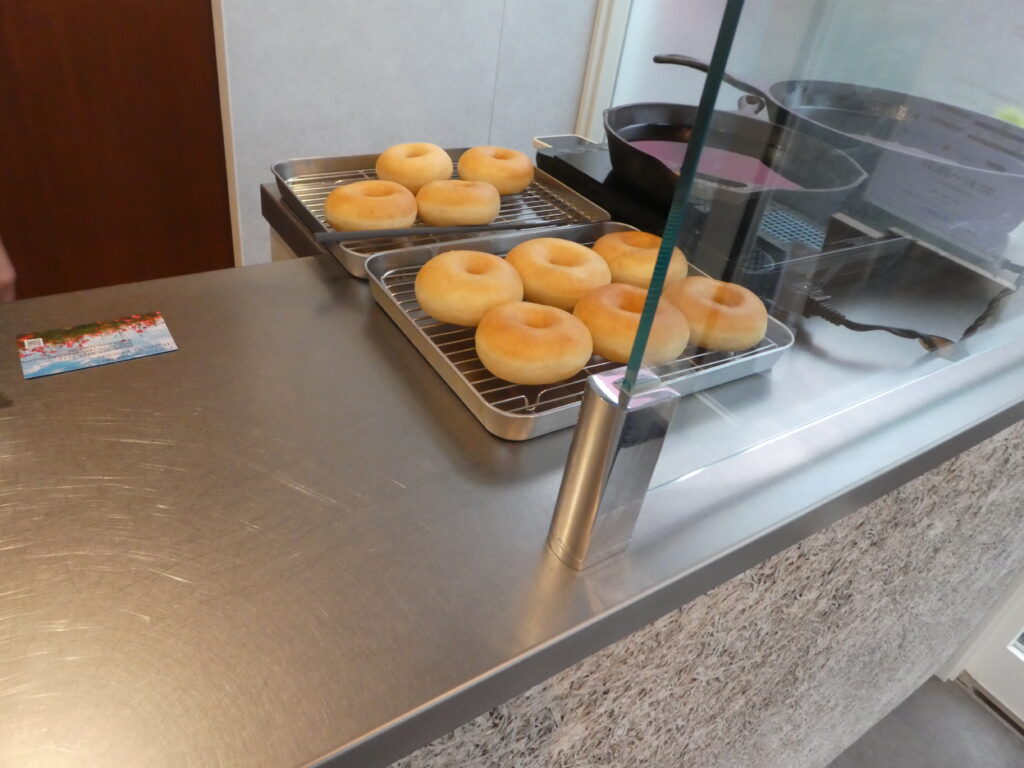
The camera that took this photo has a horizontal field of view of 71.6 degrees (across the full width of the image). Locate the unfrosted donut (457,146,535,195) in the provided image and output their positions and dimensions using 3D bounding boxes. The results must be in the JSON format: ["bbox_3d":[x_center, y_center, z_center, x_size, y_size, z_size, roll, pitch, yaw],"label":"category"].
[{"bbox_3d":[-0.017,-0.238,0.791,0.085,0.037,0.085,6,35,-5],"label":"unfrosted donut"}]

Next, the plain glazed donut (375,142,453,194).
[{"bbox_3d":[-0.104,-0.231,0.760,0.083,0.038,0.083,6,35,-5],"label":"plain glazed donut"}]

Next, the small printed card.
[{"bbox_3d":[-0.286,-0.029,0.491,0.091,0.002,0.055,-15,42,-31],"label":"small printed card"}]

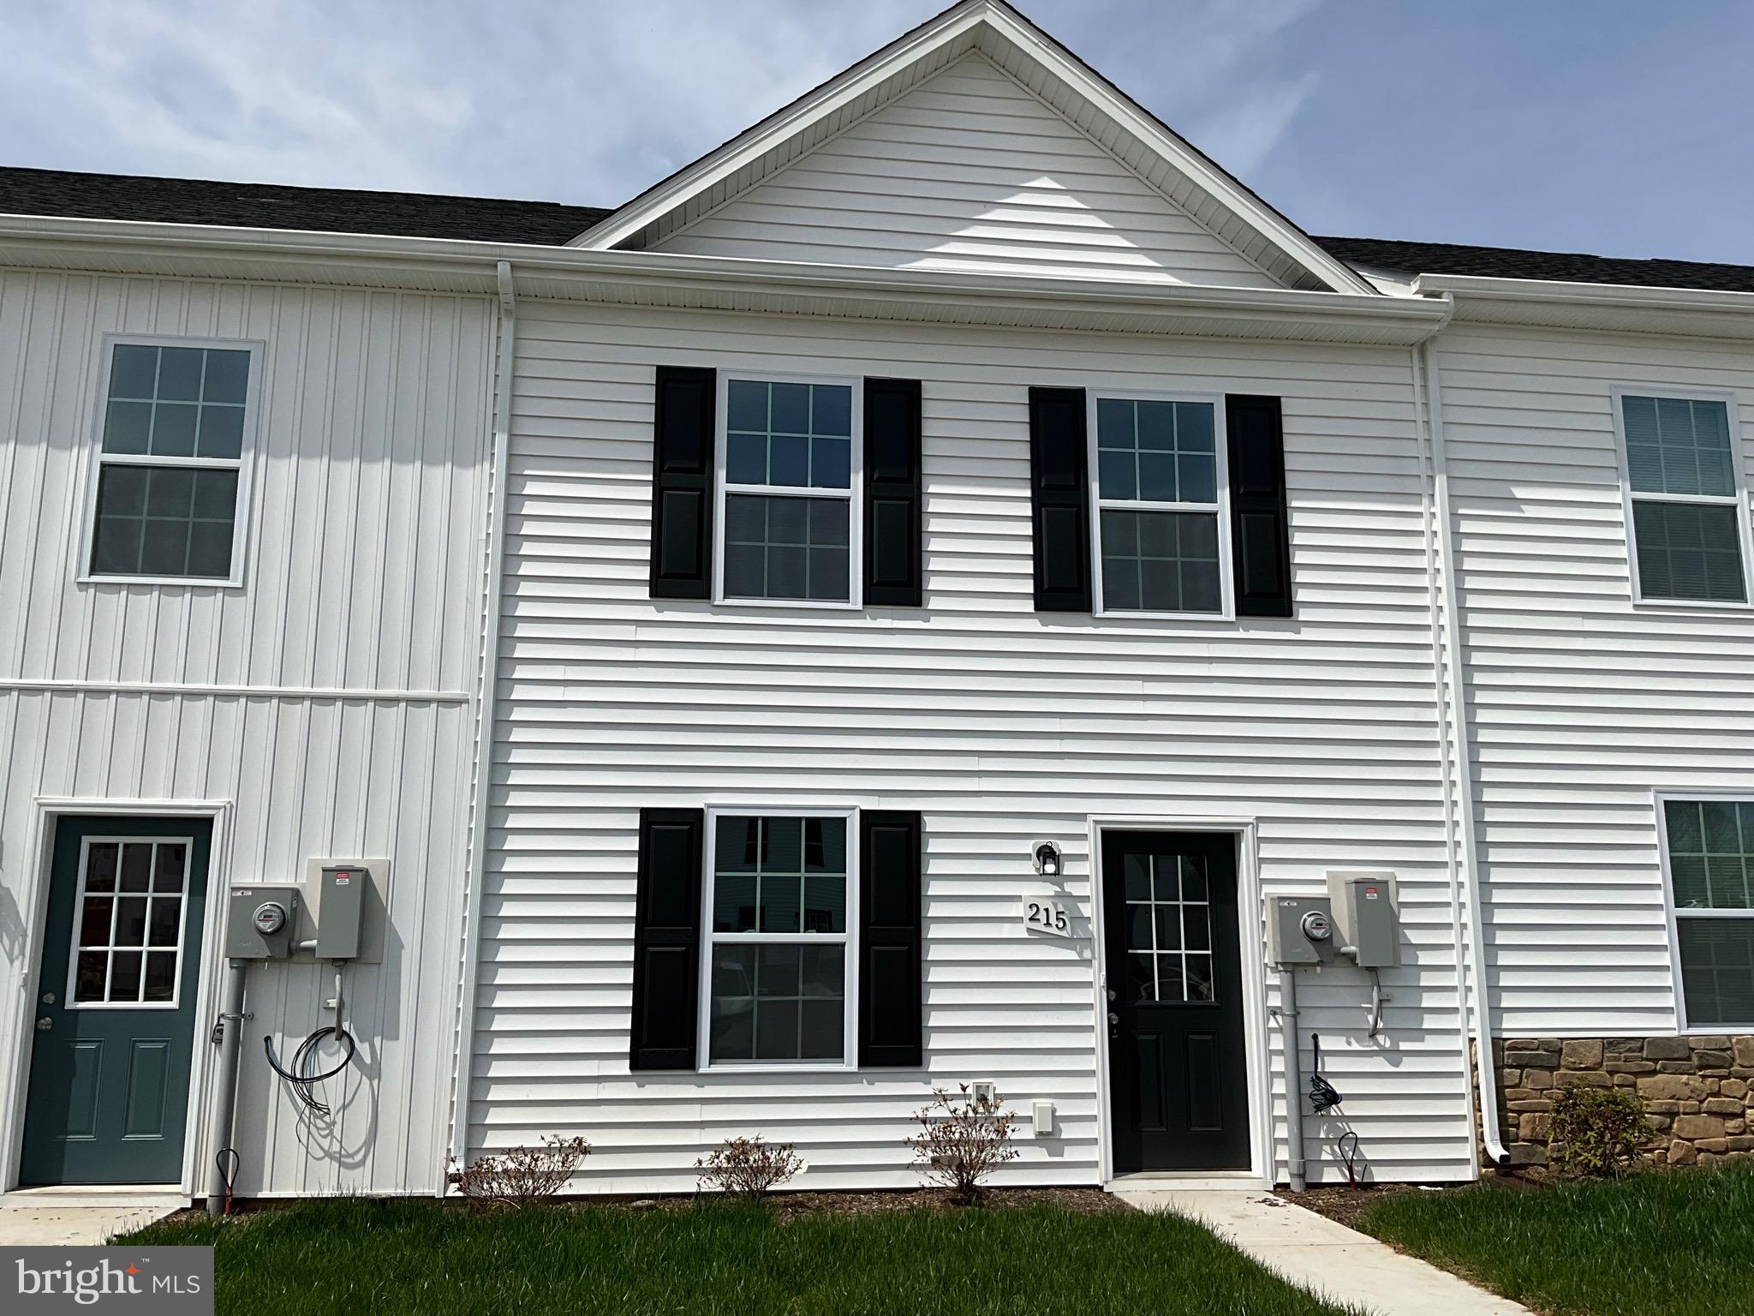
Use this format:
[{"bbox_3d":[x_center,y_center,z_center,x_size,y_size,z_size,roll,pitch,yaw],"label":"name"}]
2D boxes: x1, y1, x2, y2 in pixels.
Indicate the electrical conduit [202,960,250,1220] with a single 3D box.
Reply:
[{"bbox_3d":[-3.556,2.337,8.051,0.100,1.334,0.100,2,-12,-7],"label":"electrical conduit"}]

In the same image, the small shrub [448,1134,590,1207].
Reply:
[{"bbox_3d":[-1.906,2.731,7.822,0.710,0.368,0.580,2,-12,-7],"label":"small shrub"}]

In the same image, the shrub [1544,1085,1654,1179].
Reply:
[{"bbox_3d":[4.222,2.748,8.572,0.580,0.550,0.550,2,-12,-7],"label":"shrub"}]

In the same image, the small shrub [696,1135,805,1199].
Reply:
[{"bbox_3d":[-0.687,2.775,7.980,0.570,0.341,0.500,2,-12,-7],"label":"small shrub"}]

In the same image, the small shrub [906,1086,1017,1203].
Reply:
[{"bbox_3d":[0.469,2.674,8.098,0.600,0.622,0.560,2,-12,-7],"label":"small shrub"}]

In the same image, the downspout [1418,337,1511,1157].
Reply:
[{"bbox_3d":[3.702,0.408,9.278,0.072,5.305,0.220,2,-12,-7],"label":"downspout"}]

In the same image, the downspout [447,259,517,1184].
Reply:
[{"bbox_3d":[-2.292,0.233,8.523,0.070,5.338,0.365,2,-12,-7],"label":"downspout"}]

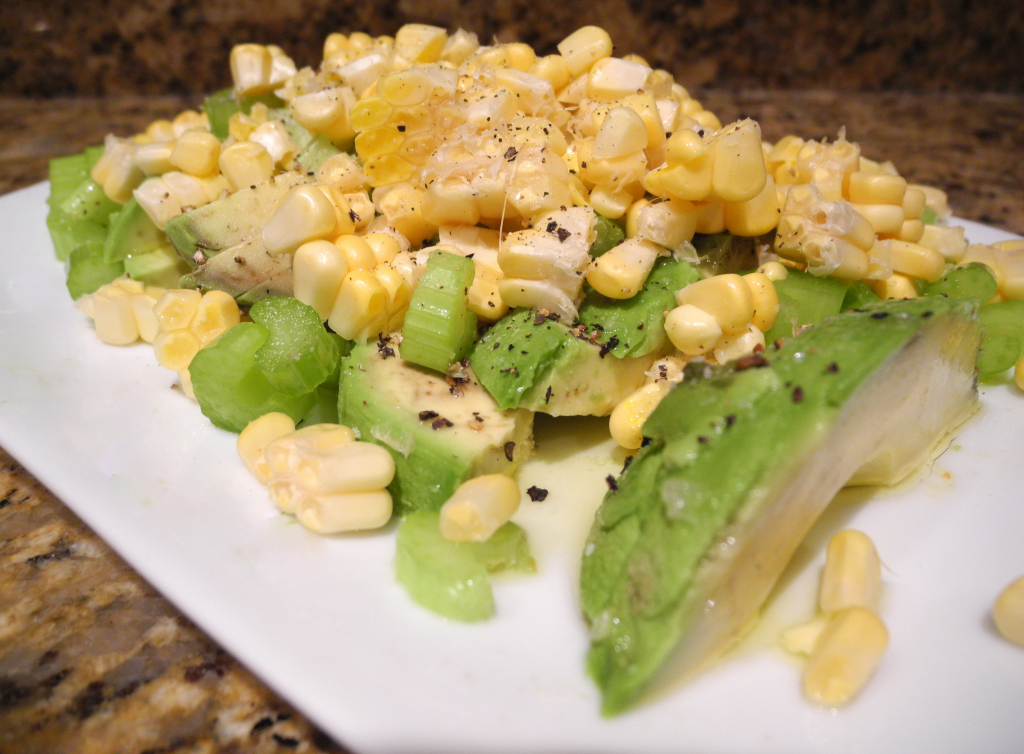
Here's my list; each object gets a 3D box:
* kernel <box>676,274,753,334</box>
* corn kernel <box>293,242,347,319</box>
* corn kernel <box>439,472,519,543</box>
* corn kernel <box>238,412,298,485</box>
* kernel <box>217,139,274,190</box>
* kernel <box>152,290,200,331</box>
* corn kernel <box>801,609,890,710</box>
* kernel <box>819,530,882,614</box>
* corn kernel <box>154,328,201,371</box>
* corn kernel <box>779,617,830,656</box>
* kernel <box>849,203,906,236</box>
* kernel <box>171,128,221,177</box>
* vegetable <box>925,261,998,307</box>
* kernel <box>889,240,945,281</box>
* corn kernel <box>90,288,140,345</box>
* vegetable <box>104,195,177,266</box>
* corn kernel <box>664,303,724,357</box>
[{"bbox_3d":[0.038,-0.014,0.154,0.014,0.010,0.008,13,40,15],"label":"kernel"},{"bbox_3d":[-0.027,-0.014,0.118,0.007,0.012,0.006,4,24,16],"label":"corn kernel"},{"bbox_3d":[-0.004,0.015,0.092,0.010,0.005,0.006,-28,54,-18],"label":"corn kernel"},{"bbox_3d":[-0.031,0.009,0.107,0.007,0.005,0.010,-15,61,-15],"label":"corn kernel"},{"bbox_3d":[-0.054,-0.043,0.170,0.009,0.010,0.006,-12,36,-16],"label":"kernel"},{"bbox_3d":[-0.050,-0.011,0.126,0.006,0.006,0.009,-11,15,-13],"label":"kernel"},{"bbox_3d":[0.034,0.028,0.085,0.006,0.006,0.011,27,46,29],"label":"corn kernel"},{"bbox_3d":[0.048,0.028,0.118,0.008,0.007,0.012,14,35,20],"label":"kernel"},{"bbox_3d":[-0.057,-0.005,0.142,0.006,0.007,0.010,1,2,23],"label":"corn kernel"},{"bbox_3d":[0.040,0.035,0.112,0.007,0.003,0.005,-5,33,-8],"label":"corn kernel"},{"bbox_3d":[0.063,-0.027,0.143,0.010,0.005,0.007,9,51,15],"label":"kernel"},{"bbox_3d":[-0.068,-0.048,0.177,0.009,0.009,0.008,-12,36,-16],"label":"kernel"},{"bbox_3d":[0.098,-0.019,0.181,0.014,0.012,0.008,14,36,21],"label":"vegetable"},{"bbox_3d":[0.077,-0.022,0.157,0.011,0.006,0.007,9,34,-12],"label":"kernel"},{"bbox_3d":[-0.087,-0.013,0.181,0.009,0.011,0.007,-14,36,-21],"label":"corn kernel"},{"bbox_3d":[-0.087,-0.034,0.193,0.015,0.013,0.011,-11,35,-17],"label":"vegetable"},{"bbox_3d":[0.024,-0.006,0.111,0.008,0.006,0.006,-18,53,-20],"label":"corn kernel"}]

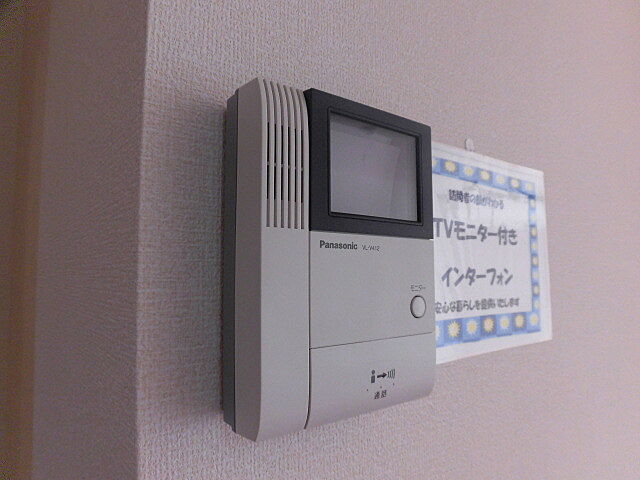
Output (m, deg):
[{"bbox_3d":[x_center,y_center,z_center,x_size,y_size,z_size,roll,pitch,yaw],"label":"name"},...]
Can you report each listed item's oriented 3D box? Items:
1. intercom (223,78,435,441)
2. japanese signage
[{"bbox_3d":[0.012,0.013,0.304,0.149,0.202,0.047,3,-5,-38],"label":"intercom"},{"bbox_3d":[0.169,0.013,0.456,0.299,0.210,0.005,3,-5,-38],"label":"japanese signage"}]

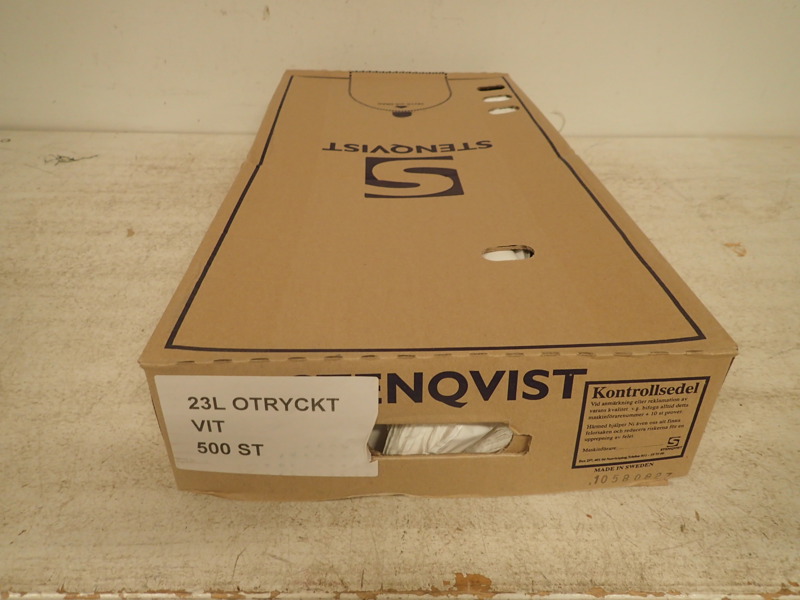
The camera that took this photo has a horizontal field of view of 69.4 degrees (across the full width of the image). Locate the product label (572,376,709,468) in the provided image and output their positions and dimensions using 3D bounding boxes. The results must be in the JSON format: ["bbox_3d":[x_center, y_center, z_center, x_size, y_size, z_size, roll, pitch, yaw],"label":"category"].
[{"bbox_3d":[0.142,0.074,0.346,0.072,0.067,0.002,-3,31,-2],"label":"product label"}]

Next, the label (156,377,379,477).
[{"bbox_3d":[-0.074,0.074,0.336,0.123,0.076,0.002,1,31,-1],"label":"label"}]

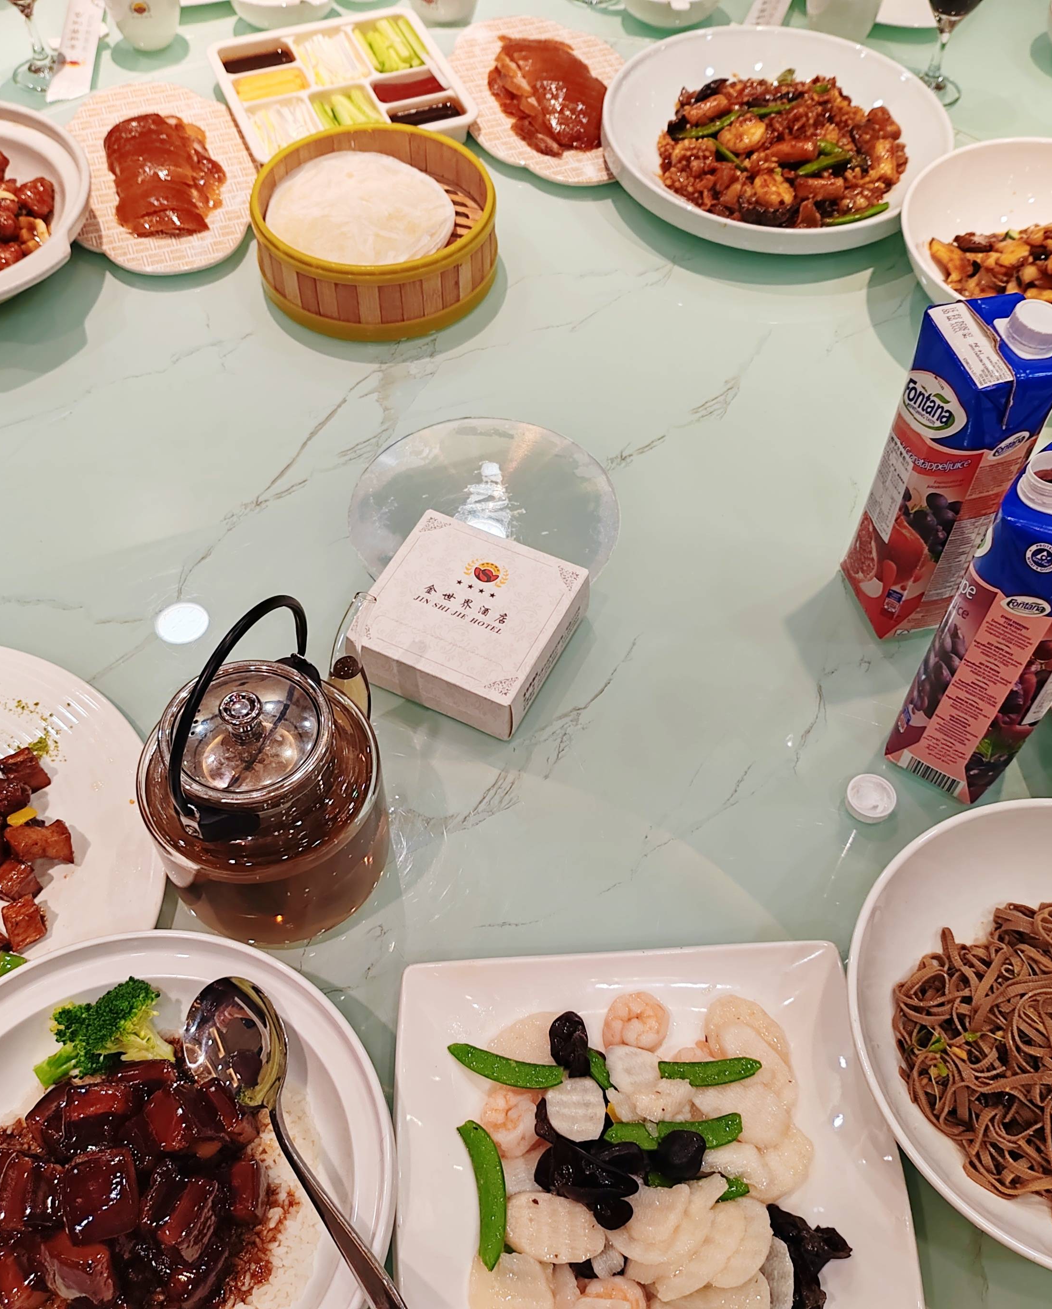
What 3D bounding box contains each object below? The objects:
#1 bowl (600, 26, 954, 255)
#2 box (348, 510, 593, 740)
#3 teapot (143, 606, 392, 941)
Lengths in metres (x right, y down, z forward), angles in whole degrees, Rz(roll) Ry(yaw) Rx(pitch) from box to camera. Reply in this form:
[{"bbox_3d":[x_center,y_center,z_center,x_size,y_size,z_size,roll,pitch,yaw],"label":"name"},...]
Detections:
[{"bbox_3d":[0.224,-0.457,1.236,0.311,0.060,0.311,1,55,0],"label":"bowl"},{"bbox_3d":[-0.039,-0.021,0.938,0.123,0.048,0.121,23,58,14],"label":"box"},{"bbox_3d":[-0.142,0.039,0.782,0.142,0.235,0.189,26,59,16],"label":"teapot"}]

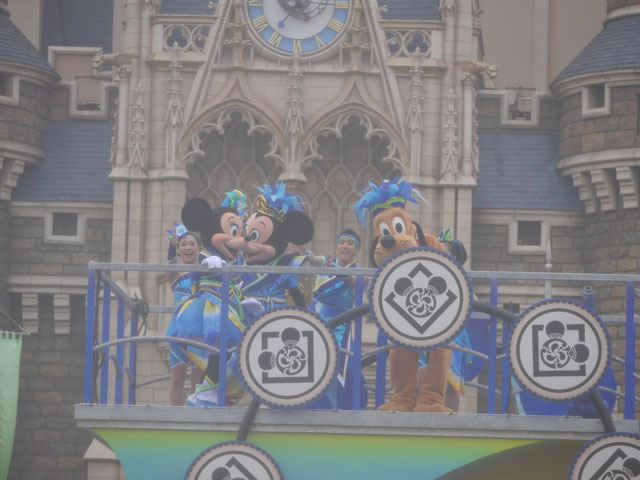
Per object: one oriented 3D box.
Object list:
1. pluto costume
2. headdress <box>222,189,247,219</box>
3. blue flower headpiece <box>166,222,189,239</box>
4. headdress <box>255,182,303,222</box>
[{"bbox_3d":[0.627,0.419,34.000,0.760,1.720,0.800,0,-7,12],"label":"pluto costume"},{"bbox_3d":[-0.630,-0.271,34.000,0.190,0.200,0.180,5,-8,-26],"label":"headdress"},{"bbox_3d":[-1.081,-0.072,34.800,0.160,0.120,0.130,1,-7,6],"label":"blue flower headpiece"},{"bbox_3d":[-0.309,-0.279,34.100,0.330,0.270,0.310,6,-8,26],"label":"headdress"}]

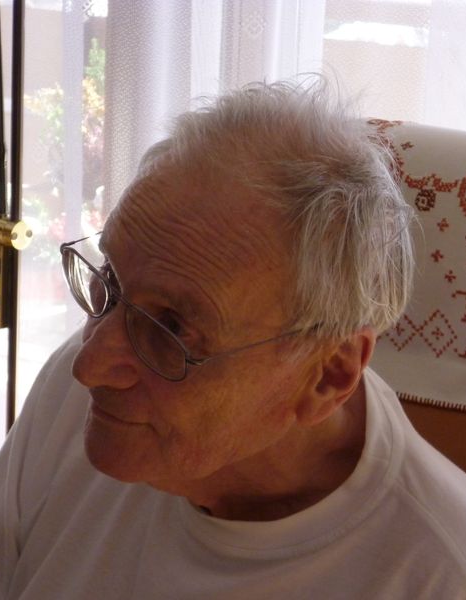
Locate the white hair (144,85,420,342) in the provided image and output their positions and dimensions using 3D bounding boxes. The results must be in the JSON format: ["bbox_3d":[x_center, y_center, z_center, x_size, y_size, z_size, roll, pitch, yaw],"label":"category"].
[{"bbox_3d":[0.031,-0.051,1.424,0.182,0.164,0.166,-8,25,-28],"label":"white hair"}]

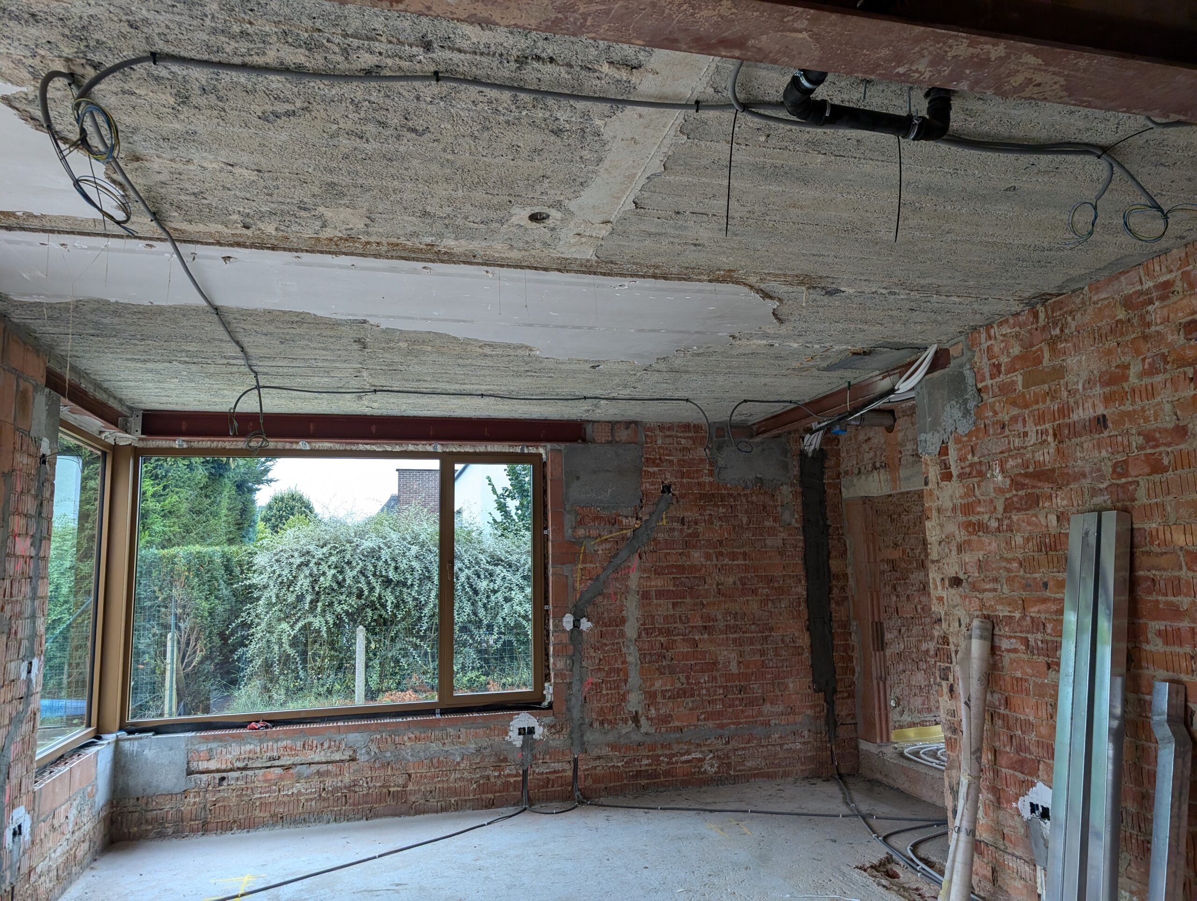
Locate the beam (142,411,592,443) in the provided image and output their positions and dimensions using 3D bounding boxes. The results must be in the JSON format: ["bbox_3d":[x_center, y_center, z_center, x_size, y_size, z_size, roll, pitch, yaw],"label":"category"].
[{"bbox_3d":[-1.405,-0.129,5.323,2.720,0.165,0.140,1,-8,-14],"label":"beam"}]

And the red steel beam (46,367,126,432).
[{"bbox_3d":[-2.596,-0.233,4.175,0.100,0.107,1.280,1,-8,-15],"label":"red steel beam"}]

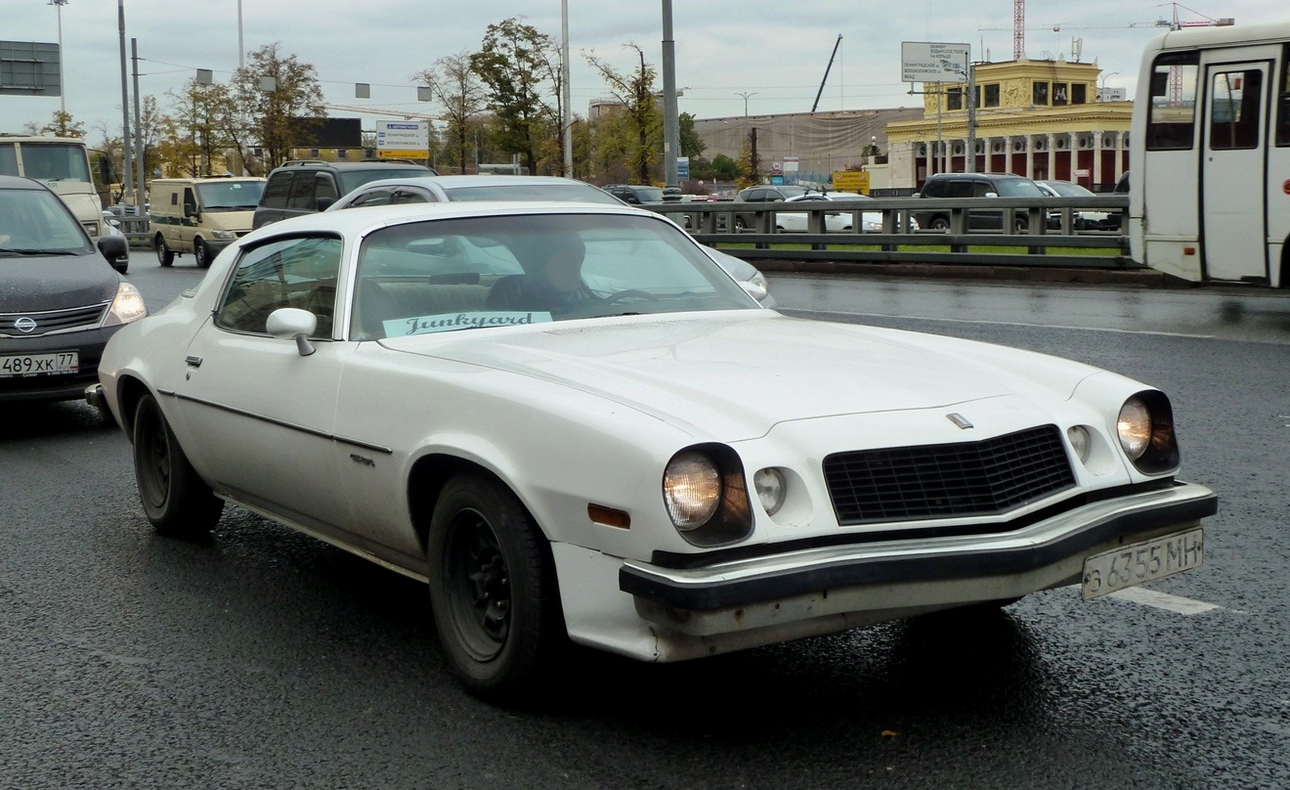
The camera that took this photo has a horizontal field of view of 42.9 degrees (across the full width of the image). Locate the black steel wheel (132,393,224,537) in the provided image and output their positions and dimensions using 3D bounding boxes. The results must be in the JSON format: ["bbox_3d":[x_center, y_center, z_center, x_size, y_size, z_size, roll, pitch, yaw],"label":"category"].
[{"bbox_3d":[-1.877,0.249,6.599,0.205,0.630,0.630,-6,8,-33],"label":"black steel wheel"}]

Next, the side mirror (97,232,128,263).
[{"bbox_3d":[-3.313,-0.915,10.200,0.200,0.165,0.130,-6,8,-35],"label":"side mirror"}]

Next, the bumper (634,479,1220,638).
[{"bbox_3d":[0.772,0.372,3.849,1.790,0.172,0.340,-6,8,-33],"label":"bumper"}]

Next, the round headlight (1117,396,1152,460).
[{"bbox_3d":[1.265,0.085,4.353,0.185,0.185,0.100,-6,8,-33],"label":"round headlight"}]

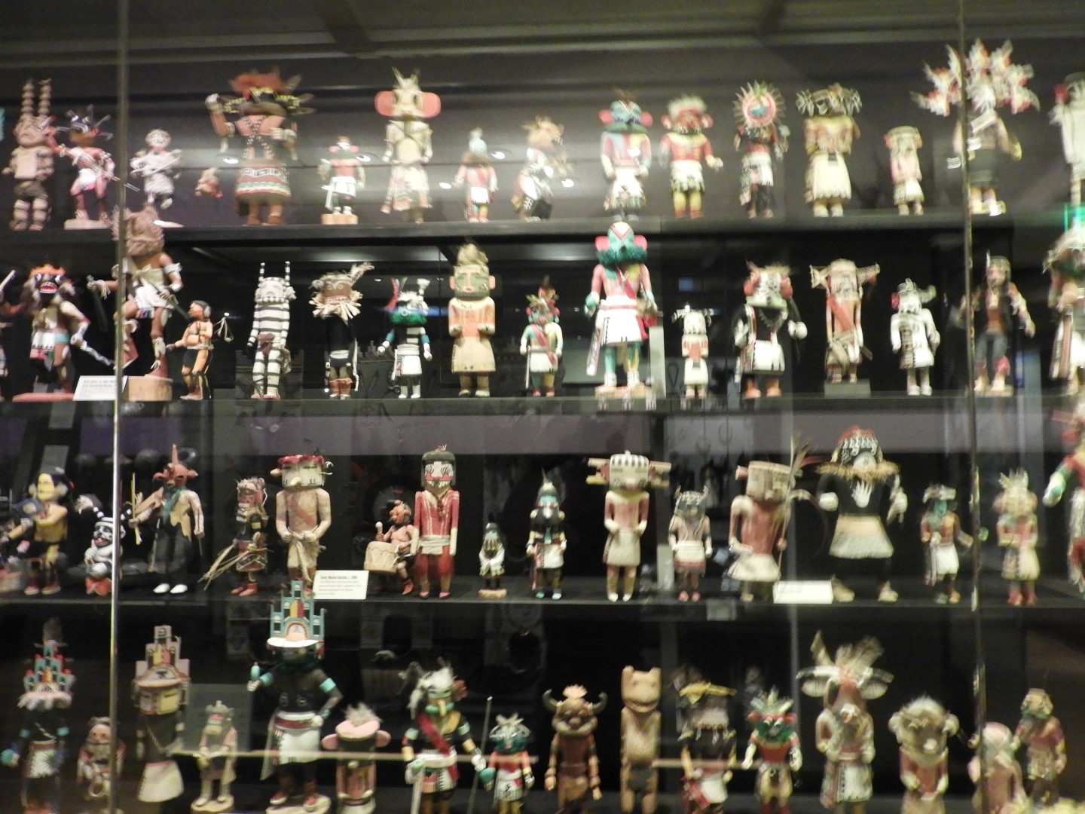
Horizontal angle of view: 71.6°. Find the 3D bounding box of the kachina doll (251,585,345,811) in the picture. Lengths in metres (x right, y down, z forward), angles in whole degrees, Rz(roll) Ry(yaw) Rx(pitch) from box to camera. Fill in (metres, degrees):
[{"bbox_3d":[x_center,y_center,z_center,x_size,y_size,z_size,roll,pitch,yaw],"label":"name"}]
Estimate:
[{"bbox_3d":[-0.564,0.661,1.719,0.212,0.517,0.150,0,-2,4],"label":"kachina doll"}]

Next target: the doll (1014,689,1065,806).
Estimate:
[{"bbox_3d":[1.007,0.694,1.523,0.086,0.241,0.090,-1,-1,19],"label":"doll"}]

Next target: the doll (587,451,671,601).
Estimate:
[{"bbox_3d":[0.178,0.244,1.541,0.172,0.308,0.080,0,-1,5],"label":"doll"}]

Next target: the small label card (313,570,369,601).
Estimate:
[{"bbox_3d":[-0.412,0.365,1.538,0.109,0.057,0.008,0,-21,3],"label":"small label card"}]

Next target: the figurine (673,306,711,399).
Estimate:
[{"bbox_3d":[0.319,-0.116,1.606,0.080,0.198,0.070,0,-2,0],"label":"figurine"}]

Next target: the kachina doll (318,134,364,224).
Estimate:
[{"bbox_3d":[-0.473,-0.537,1.778,0.106,0.201,0.085,0,-2,-10],"label":"kachina doll"}]

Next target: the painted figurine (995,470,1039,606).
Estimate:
[{"bbox_3d":[0.949,0.261,1.506,0.074,0.271,0.080,-1,-1,12],"label":"painted figurine"}]

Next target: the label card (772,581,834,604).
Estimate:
[{"bbox_3d":[0.541,0.383,1.558,0.124,0.042,0.035,0,-2,3],"label":"label card"}]

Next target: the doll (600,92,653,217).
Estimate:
[{"bbox_3d":[0.174,-0.523,1.562,0.110,0.258,0.075,0,-1,3],"label":"doll"}]

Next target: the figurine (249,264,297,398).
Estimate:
[{"bbox_3d":[-0.573,-0.162,1.593,0.095,0.293,0.080,0,-1,-6],"label":"figurine"}]

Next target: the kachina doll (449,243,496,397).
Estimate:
[{"bbox_3d":[-0.154,-0.189,1.644,0.100,0.330,0.090,-1,-2,13],"label":"kachina doll"}]

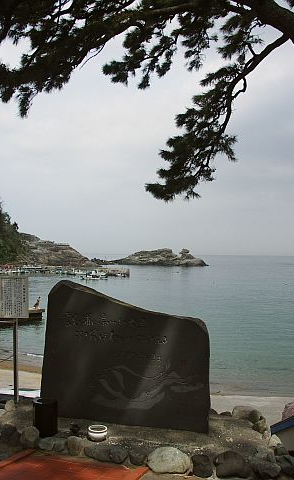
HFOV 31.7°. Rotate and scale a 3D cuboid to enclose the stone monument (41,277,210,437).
[{"bbox_3d":[-0.225,1.205,5.600,1.780,1.510,0.300,0,-2,16],"label":"stone monument"}]

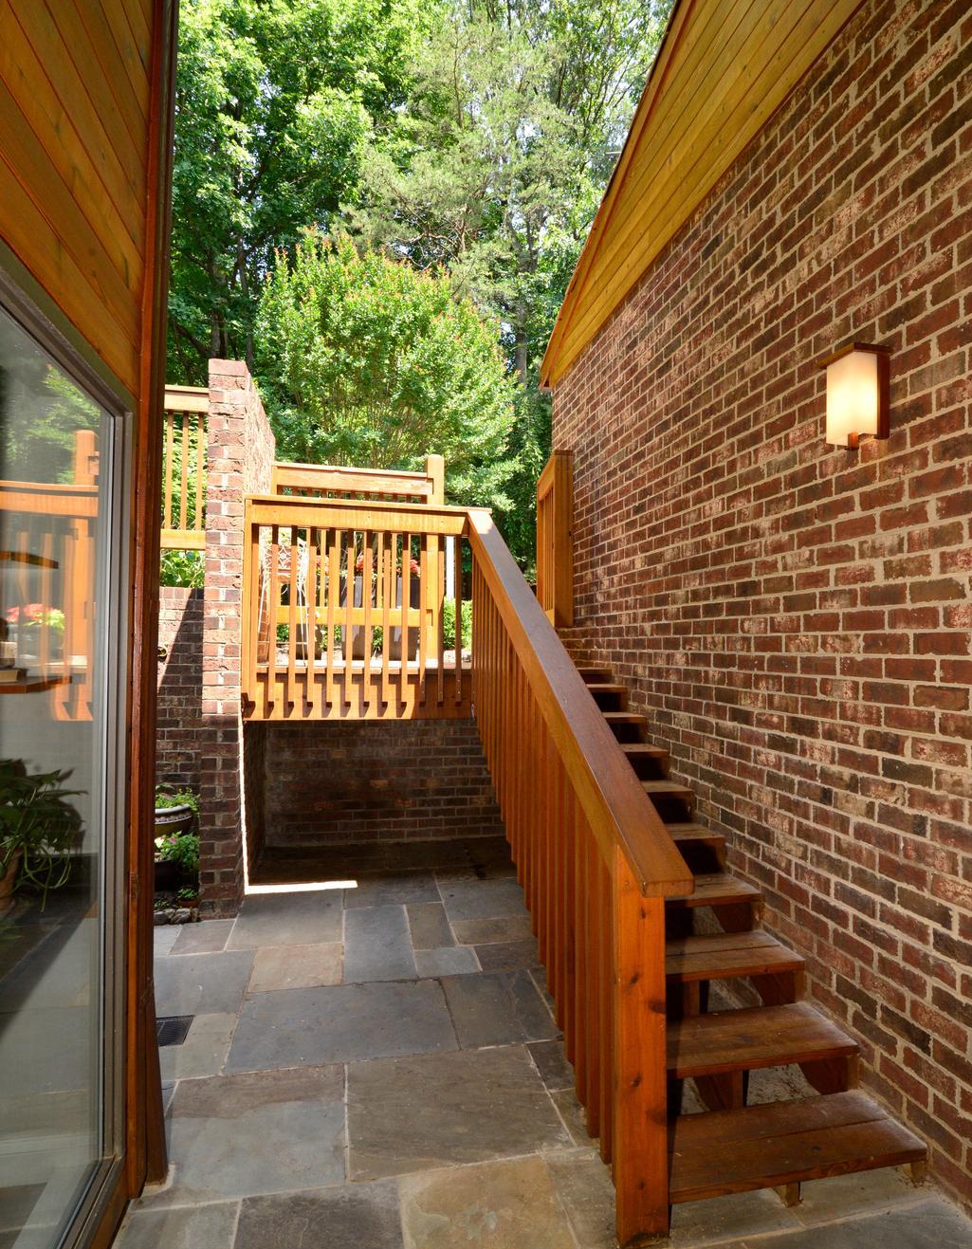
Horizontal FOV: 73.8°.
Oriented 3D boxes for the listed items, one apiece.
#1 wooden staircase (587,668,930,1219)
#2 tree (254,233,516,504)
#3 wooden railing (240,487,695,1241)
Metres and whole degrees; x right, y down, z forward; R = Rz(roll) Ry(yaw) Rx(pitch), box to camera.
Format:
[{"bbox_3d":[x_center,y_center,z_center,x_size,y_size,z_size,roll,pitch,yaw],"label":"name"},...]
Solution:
[{"bbox_3d":[0.605,0.956,3.054,0.875,1.399,2.520,0,-1,-12],"label":"wooden staircase"},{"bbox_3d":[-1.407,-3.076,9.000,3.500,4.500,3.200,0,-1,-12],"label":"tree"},{"bbox_3d":[-0.489,0.409,2.956,1.580,2.484,2.775,0,-1,-12],"label":"wooden railing"}]

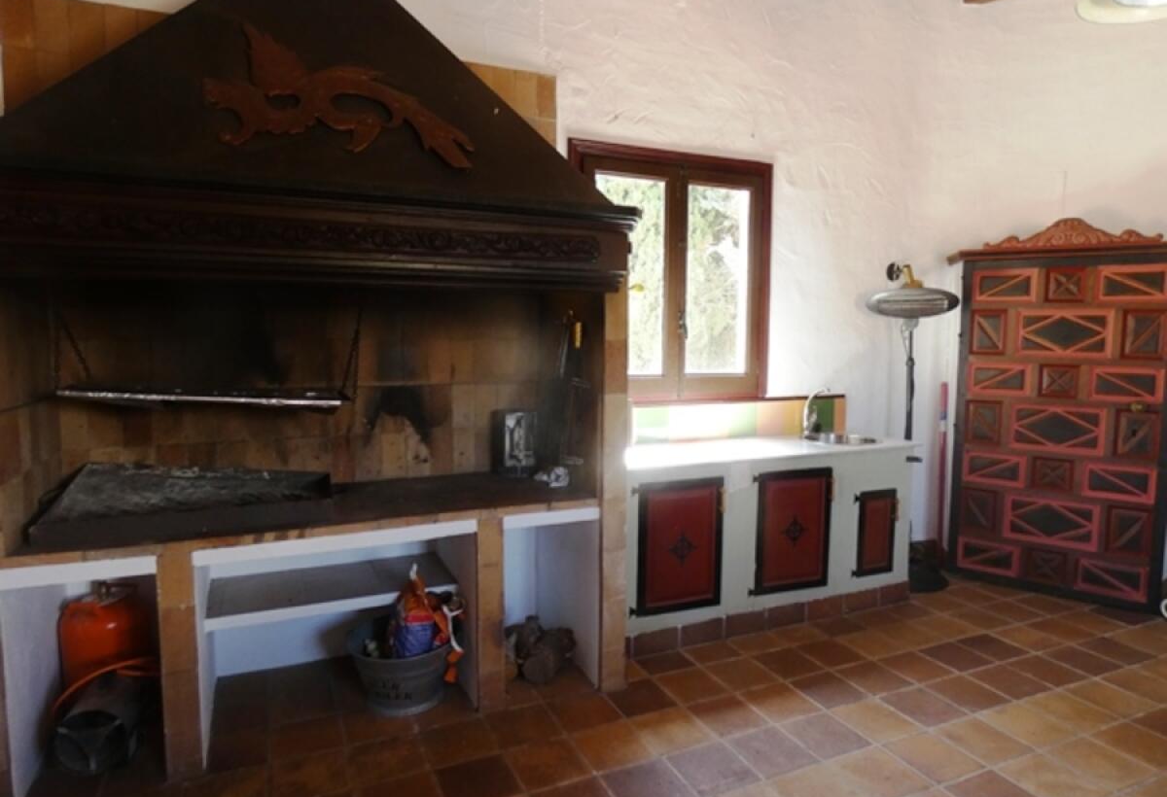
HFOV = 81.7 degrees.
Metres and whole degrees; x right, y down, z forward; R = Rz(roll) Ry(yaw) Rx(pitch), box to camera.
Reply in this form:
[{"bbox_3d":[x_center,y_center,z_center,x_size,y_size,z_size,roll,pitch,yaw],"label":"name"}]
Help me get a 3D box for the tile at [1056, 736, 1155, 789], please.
[{"bbox_3d":[1.787,1.256,2.325,0.243,0.015,0.243,-2,5,-23],"label":"tile"}]

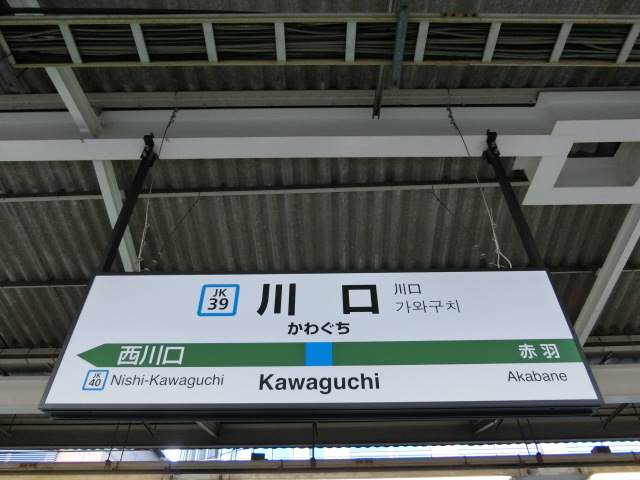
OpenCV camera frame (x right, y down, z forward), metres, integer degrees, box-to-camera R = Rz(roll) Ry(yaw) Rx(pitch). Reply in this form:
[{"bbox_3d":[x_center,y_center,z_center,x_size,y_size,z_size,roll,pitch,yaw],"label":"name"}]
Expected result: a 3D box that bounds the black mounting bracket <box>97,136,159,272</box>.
[{"bbox_3d":[-1.004,-0.196,2.461,0.085,1.000,0.150,0,-43,0],"label":"black mounting bracket"}]

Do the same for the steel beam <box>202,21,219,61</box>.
[{"bbox_3d":[-0.466,-0.845,1.983,0.039,0.025,0.185,0,-43,0],"label":"steel beam"}]

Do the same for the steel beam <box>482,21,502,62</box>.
[{"bbox_3d":[0.738,-0.853,1.988,0.039,0.025,0.185,0,-43,0],"label":"steel beam"}]

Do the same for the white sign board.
[{"bbox_3d":[0.009,0.407,1.921,2.050,0.630,0.110,0,-43,0],"label":"white sign board"}]

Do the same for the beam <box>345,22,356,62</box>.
[{"bbox_3d":[0.133,-0.849,1.986,0.039,0.025,0.185,0,-43,0],"label":"beam"}]

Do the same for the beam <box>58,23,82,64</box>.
[{"bbox_3d":[-1.060,-0.841,1.981,0.039,0.025,0.185,0,-43,0],"label":"beam"}]

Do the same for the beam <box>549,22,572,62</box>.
[{"bbox_3d":[1.037,-0.855,1.990,0.039,0.025,0.185,0,-43,0],"label":"beam"}]

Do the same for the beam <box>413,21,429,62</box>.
[{"bbox_3d":[0.436,-0.851,1.987,0.039,0.025,0.185,0,-43,0],"label":"beam"}]

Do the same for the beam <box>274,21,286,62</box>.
[{"bbox_3d":[-0.167,-0.847,1.985,0.039,0.025,0.185,0,-43,0],"label":"beam"}]

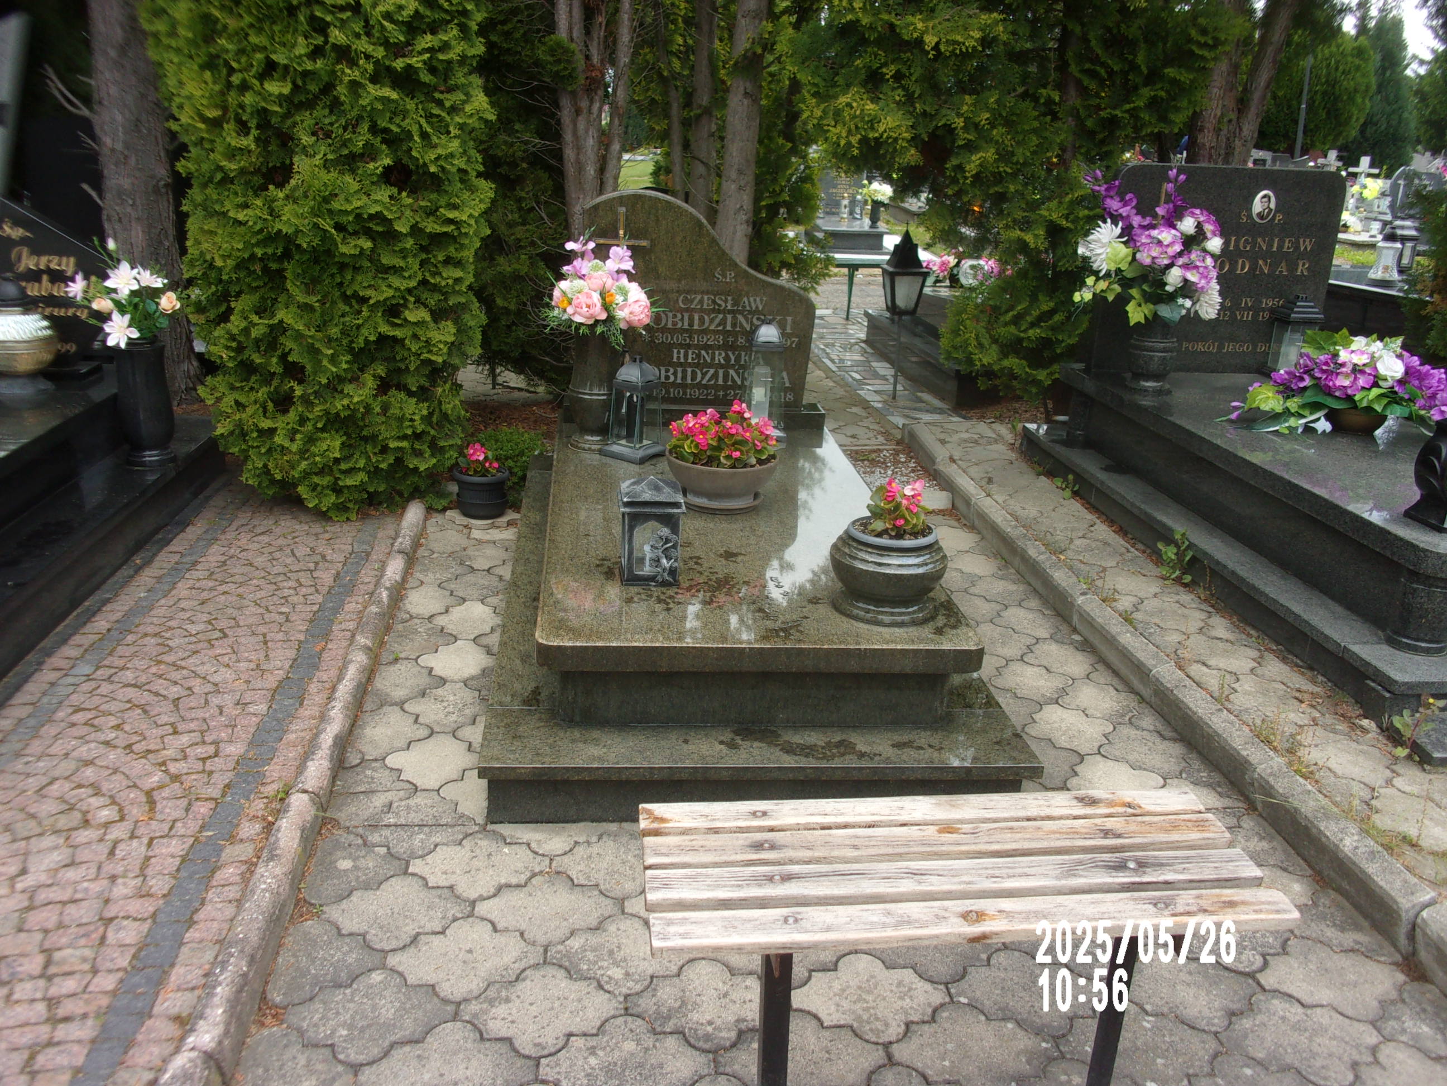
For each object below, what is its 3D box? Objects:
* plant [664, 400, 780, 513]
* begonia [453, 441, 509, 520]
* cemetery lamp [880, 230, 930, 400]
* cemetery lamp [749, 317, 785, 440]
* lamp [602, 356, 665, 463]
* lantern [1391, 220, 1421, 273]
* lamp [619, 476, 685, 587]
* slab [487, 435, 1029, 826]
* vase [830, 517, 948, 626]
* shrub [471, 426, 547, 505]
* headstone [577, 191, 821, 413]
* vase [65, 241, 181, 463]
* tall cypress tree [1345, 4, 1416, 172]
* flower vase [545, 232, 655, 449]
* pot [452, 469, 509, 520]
[{"bbox_3d":[0.004,-0.260,3.470,0.335,0.305,0.330,1,19,-7],"label":"plant"},{"bbox_3d":[-0.909,-0.243,4.407,0.215,0.280,0.215,1,19,-7],"label":"begonia"},{"bbox_3d":[1.000,-1.268,6.525,0.230,0.945,0.230,1,19,-7],"label":"cemetery lamp"},{"bbox_3d":[0.145,-0.574,4.058,0.159,0.405,0.159,1,20,-7],"label":"cemetery lamp"},{"bbox_3d":[-0.280,-0.435,3.718,0.160,0.324,0.160,15,23,28],"label":"lamp"},{"bbox_3d":[5.067,-2.210,8.700,0.170,0.370,0.170,1,19,-7],"label":"lantern"},{"bbox_3d":[-0.176,-0.039,2.895,0.155,0.258,0.155,1,19,-7],"label":"lamp"},{"bbox_3d":[-0.022,0.044,3.453,1.180,0.360,2.242,1,20,-7],"label":"slab"},{"bbox_3d":[0.380,0.058,2.695,0.271,0.183,0.271,1,20,-7],"label":"vase"},{"bbox_3d":[-0.873,-0.332,4.809,0.320,0.280,0.320,1,19,-7],"label":"shrub"},{"bbox_3d":[-0.091,-0.846,4.099,0.809,0.729,0.088,1,20,-7],"label":"headstone"},{"bbox_3d":[-1.982,-0.624,3.902,0.360,0.731,0.320,1,20,-7],"label":"vase"},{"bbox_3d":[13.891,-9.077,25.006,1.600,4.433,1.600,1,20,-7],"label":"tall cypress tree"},{"bbox_3d":[-0.424,-0.687,4.018,0.370,0.710,0.330,1,19,-7],"label":"flower vase"},{"bbox_3d":[-0.912,-0.186,4.427,0.217,0.157,0.217,1,19,-7],"label":"pot"}]

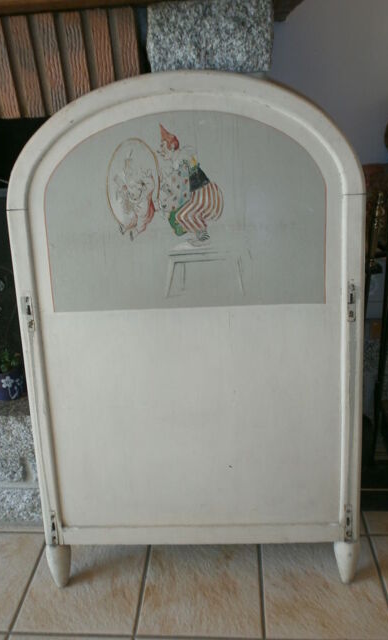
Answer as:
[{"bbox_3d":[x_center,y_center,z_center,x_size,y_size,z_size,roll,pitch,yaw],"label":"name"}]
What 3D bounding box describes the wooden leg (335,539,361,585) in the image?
[{"bbox_3d":[0.385,0.612,1.262,0.068,0.116,0.068,-3,12,4],"label":"wooden leg"}]

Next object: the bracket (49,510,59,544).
[{"bbox_3d":[-0.354,0.528,1.264,0.019,0.097,0.008,-3,12,4],"label":"bracket"}]

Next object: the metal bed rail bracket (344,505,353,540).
[{"bbox_3d":[0.379,0.497,1.216,0.018,0.103,0.008,-3,12,4],"label":"metal bed rail bracket"}]

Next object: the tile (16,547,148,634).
[{"bbox_3d":[-0.285,0.696,1.336,0.299,0.010,0.289,-2,25,5],"label":"tile"}]

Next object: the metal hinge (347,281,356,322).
[{"bbox_3d":[0.347,-0.040,1.098,0.019,0.094,0.008,-3,12,4],"label":"metal hinge"}]

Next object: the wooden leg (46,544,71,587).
[{"bbox_3d":[-0.354,0.645,1.310,0.066,0.118,0.066,-3,12,4],"label":"wooden leg"}]

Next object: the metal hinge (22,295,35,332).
[{"bbox_3d":[-0.378,-0.013,1.145,0.021,0.086,0.008,-3,12,4],"label":"metal hinge"}]

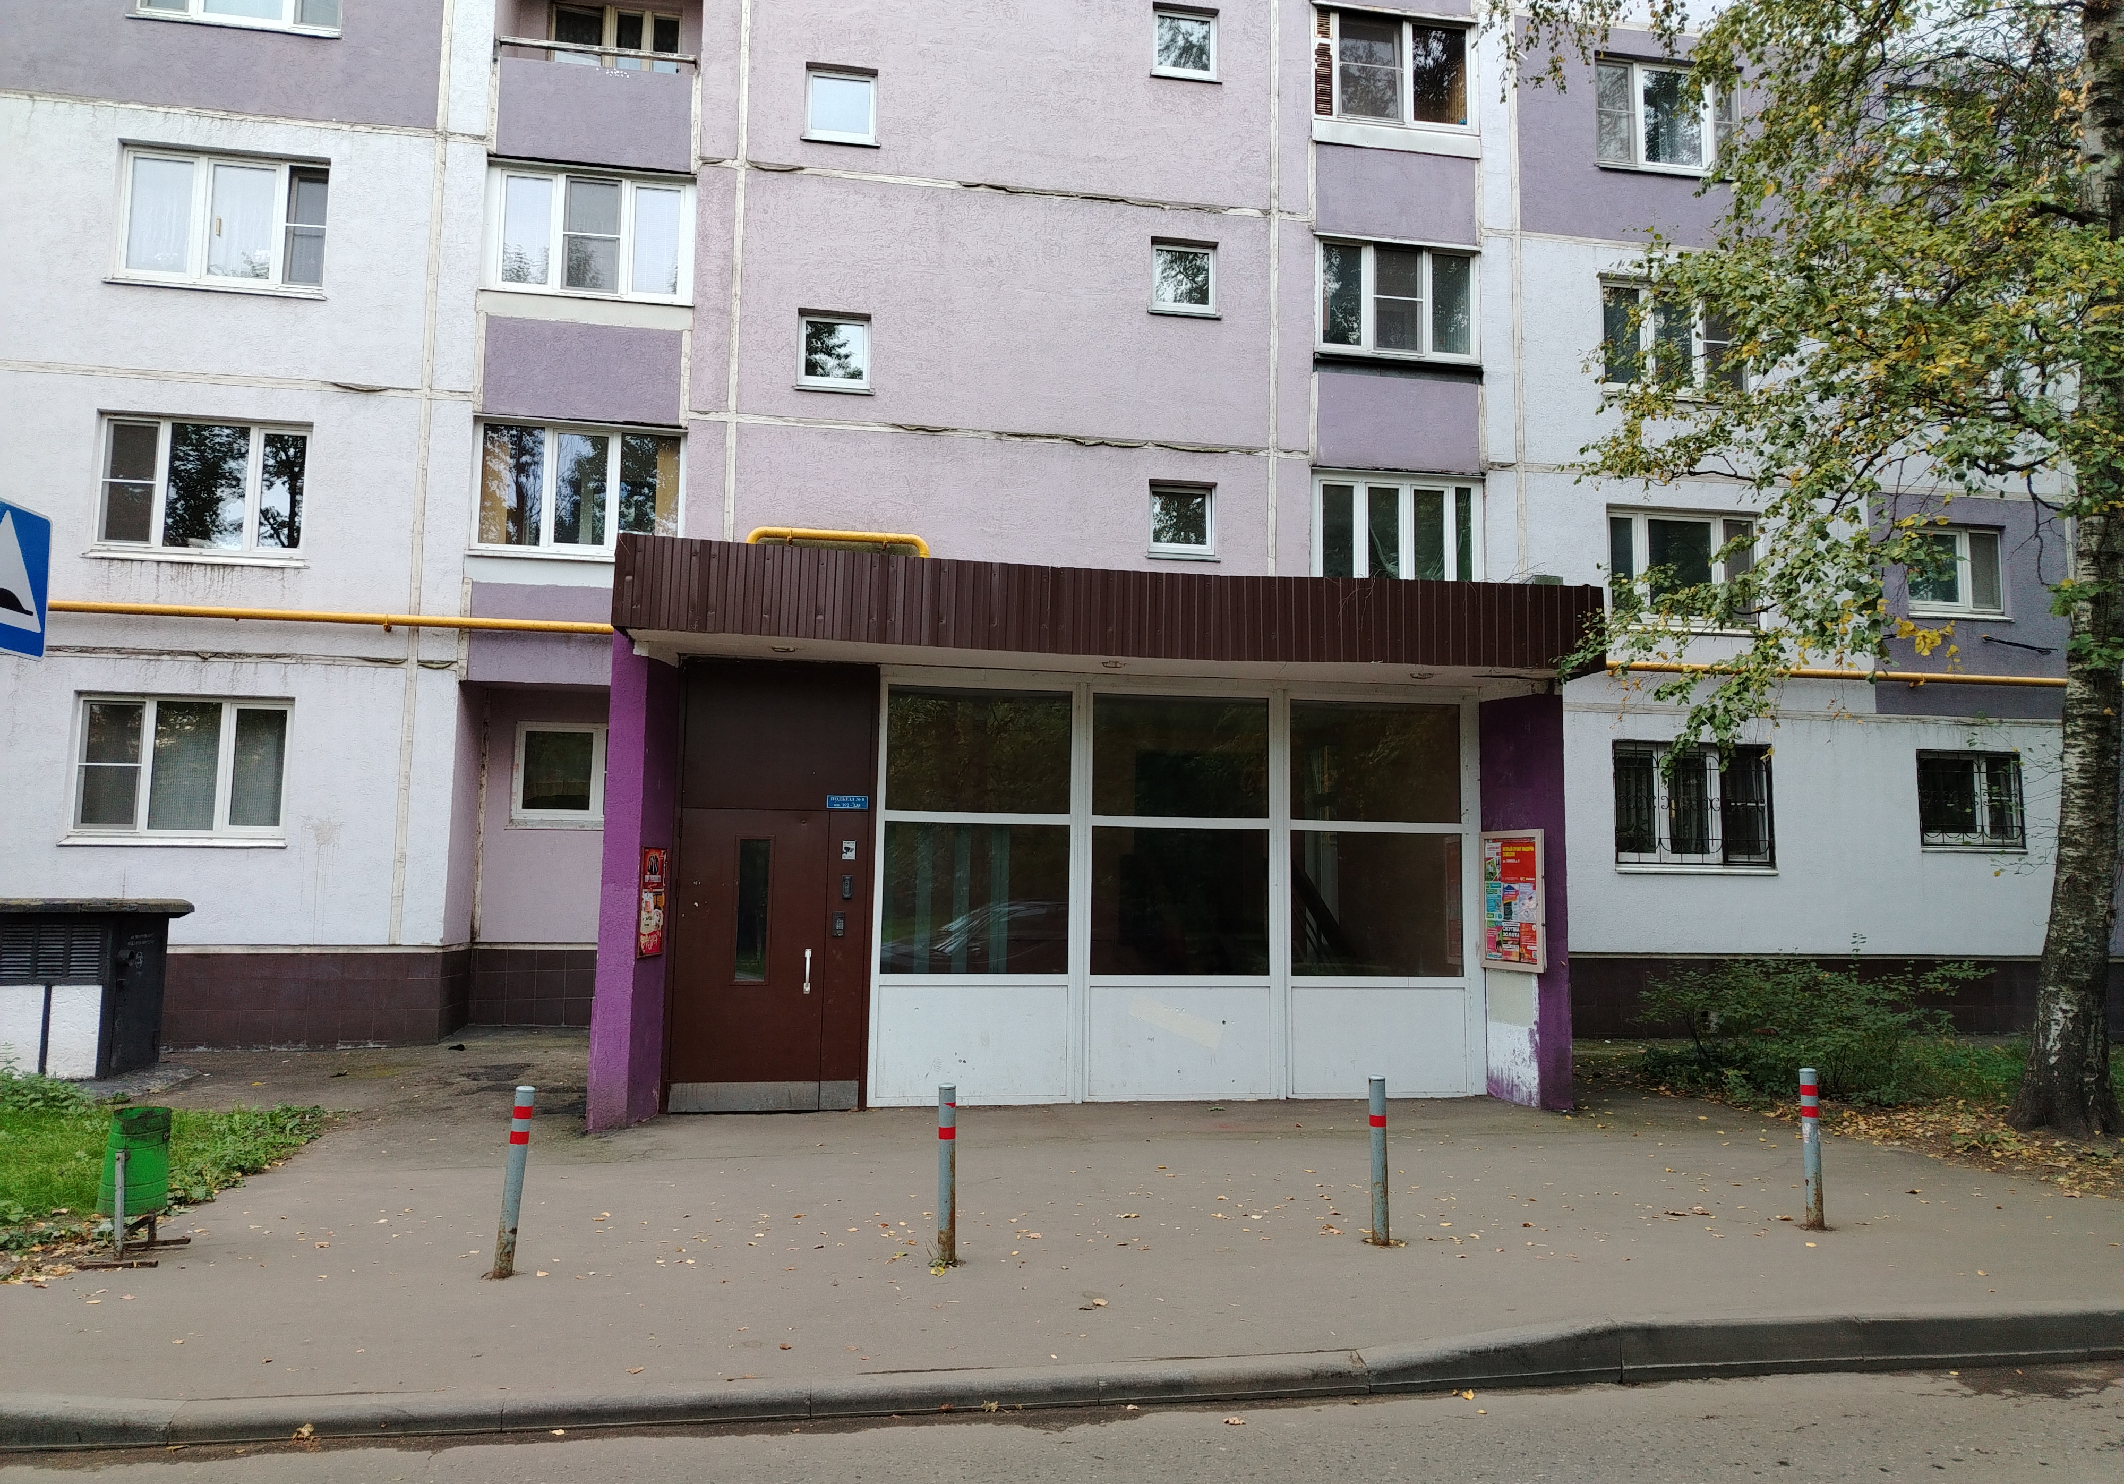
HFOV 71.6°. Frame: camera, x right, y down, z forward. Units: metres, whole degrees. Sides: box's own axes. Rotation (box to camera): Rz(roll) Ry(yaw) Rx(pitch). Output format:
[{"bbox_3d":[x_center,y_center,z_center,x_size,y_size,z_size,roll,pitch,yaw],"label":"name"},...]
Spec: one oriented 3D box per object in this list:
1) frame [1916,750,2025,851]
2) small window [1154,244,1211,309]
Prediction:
[{"bbox_3d":[11.038,0.728,17.871,1.409,1.199,0.120,2,-6,-9],"label":"frame"},{"bbox_3d":[1.362,-5.227,16.700,0.710,0.700,0.120,2,-5,-10],"label":"small window"}]

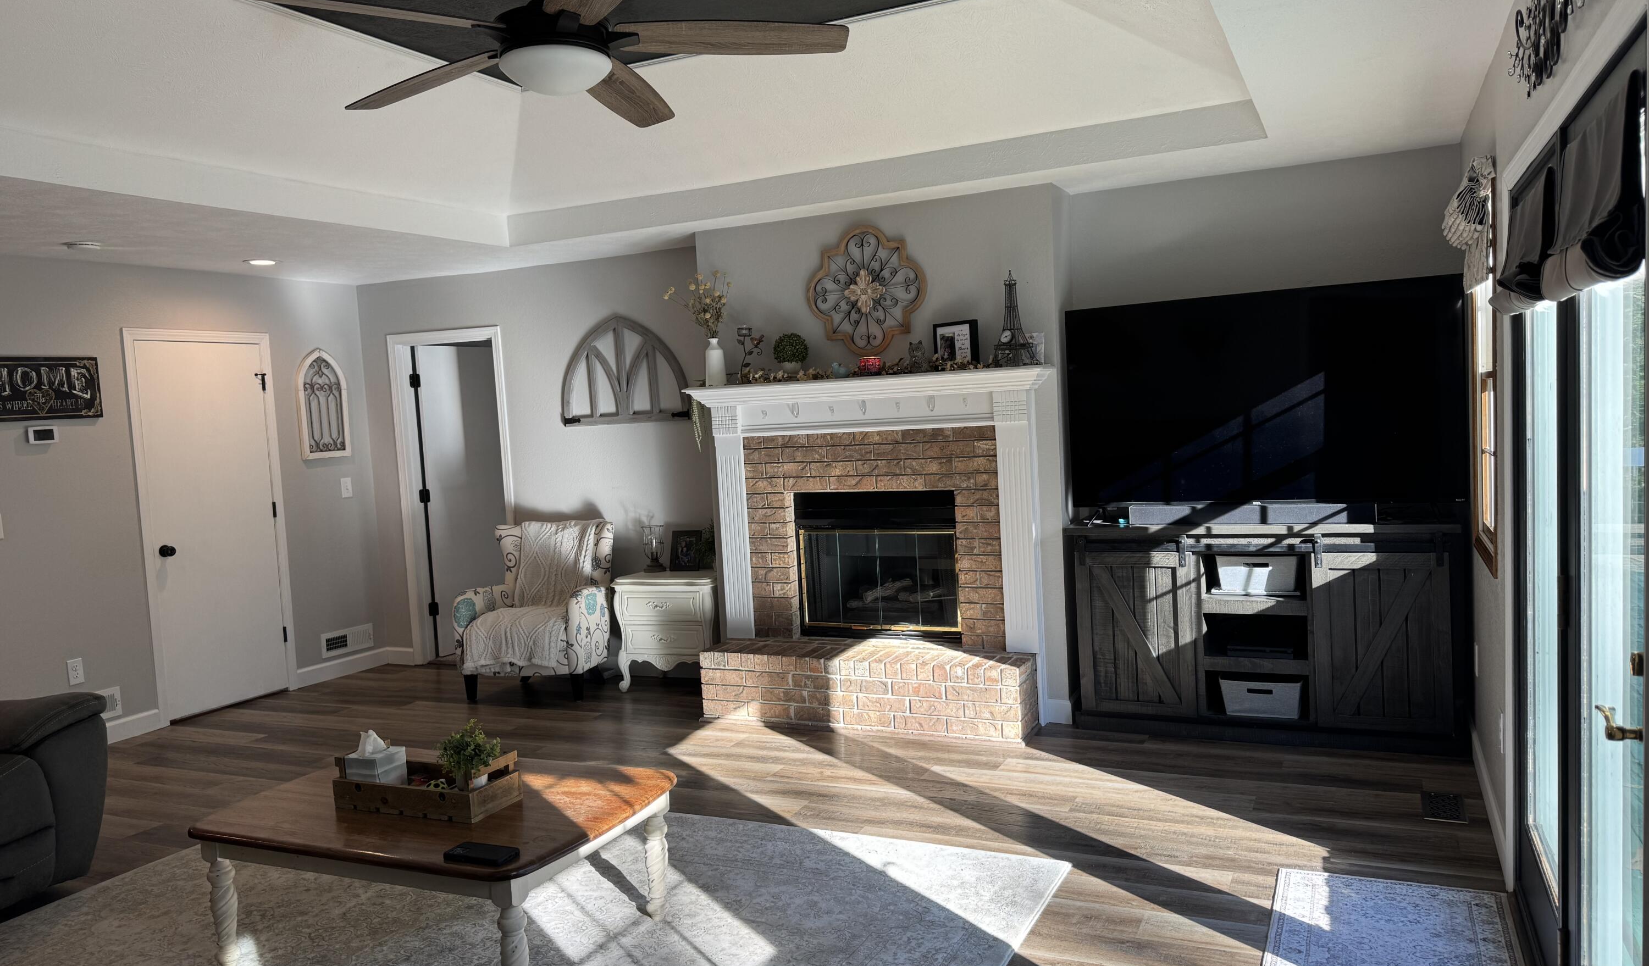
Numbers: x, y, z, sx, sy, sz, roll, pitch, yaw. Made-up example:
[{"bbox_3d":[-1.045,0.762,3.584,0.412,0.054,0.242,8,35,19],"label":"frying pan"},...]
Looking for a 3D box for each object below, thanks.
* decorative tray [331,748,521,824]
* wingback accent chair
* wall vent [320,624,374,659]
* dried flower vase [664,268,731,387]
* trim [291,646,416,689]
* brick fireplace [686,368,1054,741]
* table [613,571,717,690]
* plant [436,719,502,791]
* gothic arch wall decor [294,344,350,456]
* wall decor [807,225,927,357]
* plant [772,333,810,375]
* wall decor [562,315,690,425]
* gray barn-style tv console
[{"bbox_3d":[-1.139,0.851,3.283,0.484,0.142,0.205,-1,4,24],"label":"decorative tray"},{"bbox_3d":[-1.576,0.704,6.448,0.760,0.930,0.700,-2,4,12],"label":"wingback accent chair"},{"bbox_3d":[-2.967,0.985,7.136,0.020,0.140,0.388,-1,4,26],"label":"wall vent"},{"bbox_3d":[-0.611,-0.773,5.773,0.350,0.578,0.240,-1,4,26],"label":"dried flower vase"},{"bbox_3d":[-2.921,1.148,7.118,0.200,0.096,0.710,-1,4,26],"label":"trim"},{"bbox_3d":[0.177,0.324,5.438,1.830,1.622,0.395,-1,4,26],"label":"brick fireplace"},{"bbox_3d":[-0.776,0.816,6.259,0.645,0.635,0.340,-2,4,20],"label":"table"},{"bbox_3d":[-0.998,0.781,3.220,0.190,0.243,0.190,-1,4,26],"label":"plant"},{"bbox_3d":[-3.062,-0.486,6.991,0.026,0.668,0.342,-1,4,26],"label":"gothic arch wall decor"},{"bbox_3d":[0.198,-0.919,5.513,0.627,0.622,0.030,-1,4,26],"label":"wall decor"},{"bbox_3d":[-0.159,-0.612,5.585,0.180,0.238,0.180,-3,4,0],"label":"plant"},{"bbox_3d":[-1.143,-0.636,6.428,0.850,0.605,0.028,-1,4,26],"label":"wall decor"},{"bbox_3d":[1.863,0.625,4.947,1.550,0.926,0.365,-1,4,26],"label":"gray barn-style tv console"}]

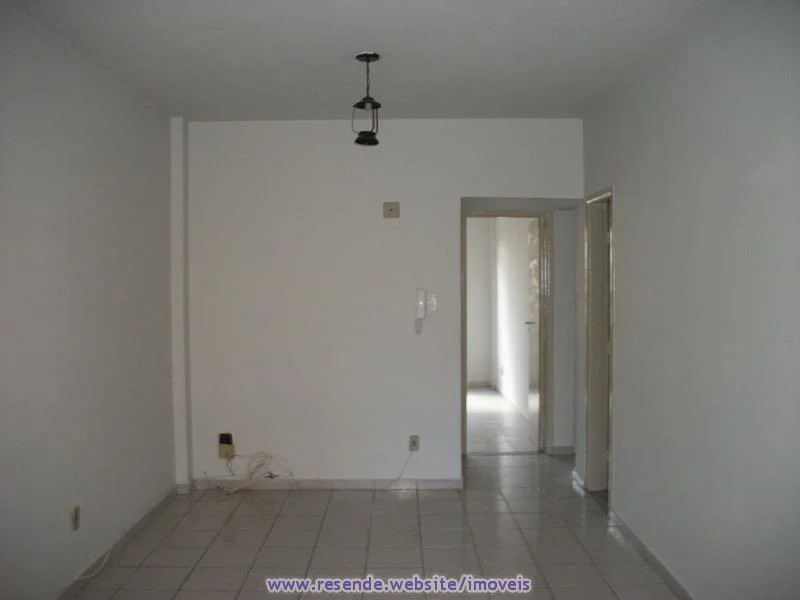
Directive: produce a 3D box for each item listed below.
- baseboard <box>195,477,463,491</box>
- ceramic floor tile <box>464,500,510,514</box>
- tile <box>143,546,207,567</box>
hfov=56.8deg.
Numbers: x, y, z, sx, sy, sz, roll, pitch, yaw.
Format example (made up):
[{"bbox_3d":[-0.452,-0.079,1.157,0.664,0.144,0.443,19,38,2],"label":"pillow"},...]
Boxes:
[{"bbox_3d":[-0.534,1.364,5.474,2.000,0.082,0.012,0,1,0],"label":"baseboard"},{"bbox_3d":[0.587,1.413,5.017,0.302,0.010,0.298,0,1,0],"label":"ceramic floor tile"},{"bbox_3d":[-1.252,1.436,4.102,0.305,0.008,0.298,0,2,0],"label":"tile"}]

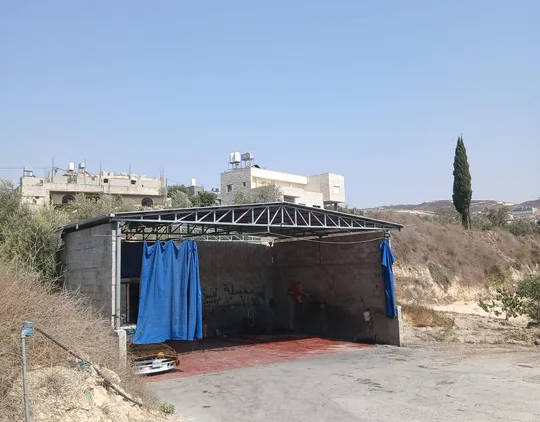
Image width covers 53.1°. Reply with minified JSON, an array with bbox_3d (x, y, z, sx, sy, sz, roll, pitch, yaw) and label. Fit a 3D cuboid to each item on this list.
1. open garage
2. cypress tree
[{"bbox_3d":[-1.740,2.752,21.252,11.852,5.359,7.607,3,-8,-36],"label":"open garage"},{"bbox_3d":[14.594,-2.161,41.000,1.500,7.236,1.500,-1,-7,0],"label":"cypress tree"}]

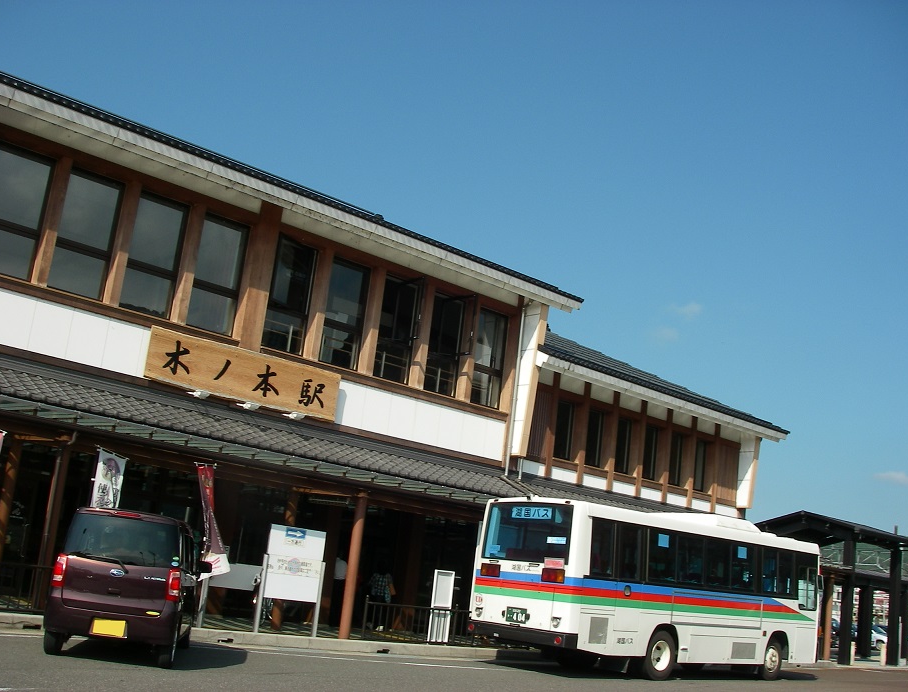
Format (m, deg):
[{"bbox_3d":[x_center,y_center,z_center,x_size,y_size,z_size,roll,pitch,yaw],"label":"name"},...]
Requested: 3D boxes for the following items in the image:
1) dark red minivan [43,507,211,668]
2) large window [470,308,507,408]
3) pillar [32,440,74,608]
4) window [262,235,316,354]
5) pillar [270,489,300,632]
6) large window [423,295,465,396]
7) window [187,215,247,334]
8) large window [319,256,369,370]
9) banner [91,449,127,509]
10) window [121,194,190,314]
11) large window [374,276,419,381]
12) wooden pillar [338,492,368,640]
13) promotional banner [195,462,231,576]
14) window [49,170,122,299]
[{"bbox_3d":[-3.981,2.964,12.631,1.500,1.630,3.400,9,-13,-9],"label":"dark red minivan"},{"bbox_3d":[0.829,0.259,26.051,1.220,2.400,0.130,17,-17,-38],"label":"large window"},{"bbox_3d":[-6.035,2.723,15.241,0.200,2.520,0.200,17,-17,-38],"label":"pillar"},{"bbox_3d":[-3.558,-1.109,21.846,1.050,2.400,0.130,17,-17,-39],"label":"window"},{"bbox_3d":[-3.083,3.897,18.462,0.180,2.550,0.180,17,-17,-39],"label":"pillar"},{"bbox_3d":[-0.221,-0.034,24.666,1.050,2.400,0.130,17,-17,-39],"label":"large window"},{"bbox_3d":[-4.832,-1.462,20.748,1.050,2.400,0.130,17,-17,-39],"label":"window"},{"bbox_3d":[-2.567,-0.773,23.263,1.220,2.400,0.130,17,-17,-38],"label":"large window"},{"bbox_3d":[-5.426,2.515,15.678,0.080,1.750,0.580,0,-14,24],"label":"banner"},{"bbox_3d":[-5.874,-1.789,19.849,1.050,2.400,0.130,17,-17,-39],"label":"window"},{"bbox_3d":[-1.336,-0.407,23.729,1.050,2.400,0.130,17,-17,-39],"label":"large window"},{"bbox_3d":[-1.672,3.670,16.870,0.190,2.500,0.190,17,-17,-39],"label":"wooden pillar"},{"bbox_3d":[-4.035,2.928,16.986,0.200,1.800,0.520,-1,-15,30],"label":"promotional banner"},{"bbox_3d":[-7.103,-2.151,19.470,1.220,2.400,0.130,17,-17,-38],"label":"window"}]

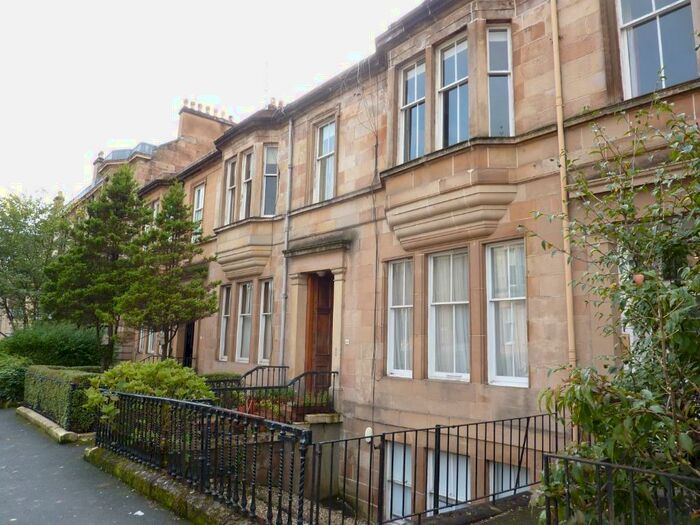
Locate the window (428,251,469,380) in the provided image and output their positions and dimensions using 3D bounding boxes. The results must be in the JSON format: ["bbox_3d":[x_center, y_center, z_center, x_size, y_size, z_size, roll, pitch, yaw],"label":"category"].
[{"bbox_3d":[1.792,0.934,9.027,0.120,2.308,0.962,9,-12,-40],"label":"window"}]

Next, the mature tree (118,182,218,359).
[{"bbox_3d":[-4.804,0.800,13.469,2.466,6.087,2.466,8,-12,-39],"label":"mature tree"}]

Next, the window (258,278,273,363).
[{"bbox_3d":[-2.243,1.636,13.840,0.200,2.330,0.780,8,-12,-39],"label":"window"}]

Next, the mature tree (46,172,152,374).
[{"bbox_3d":[-6.723,0.585,13.552,2.442,6.579,2.442,8,-12,-39],"label":"mature tree"}]

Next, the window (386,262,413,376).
[{"bbox_3d":[1.038,1.086,9.916,0.200,2.310,0.830,8,-12,-39],"label":"window"}]

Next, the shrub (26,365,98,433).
[{"bbox_3d":[-6.955,3.204,12.214,0.850,0.920,5.600,8,-12,-39],"label":"shrub"}]

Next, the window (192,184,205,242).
[{"bbox_3d":[-5.388,-1.738,18.292,0.200,2.130,0.930,8,-12,-39],"label":"window"}]

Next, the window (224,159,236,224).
[{"bbox_3d":[-3.593,-2.167,15.501,0.200,2.120,0.830,8,-12,-39],"label":"window"}]

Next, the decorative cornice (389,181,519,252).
[{"bbox_3d":[1.516,-0.732,9.136,0.450,0.810,3.170,8,-12,-39],"label":"decorative cornice"}]

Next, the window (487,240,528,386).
[{"bbox_3d":[2.541,0.820,8.122,0.200,2.320,0.840,8,-12,-39],"label":"window"}]

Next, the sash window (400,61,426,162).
[{"bbox_3d":[1.230,-2.897,9.760,0.120,2.075,0.772,9,-12,-40],"label":"sash window"}]

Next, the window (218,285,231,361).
[{"bbox_3d":[-3.768,1.881,15.665,0.200,2.330,0.800,8,-12,-39],"label":"window"}]

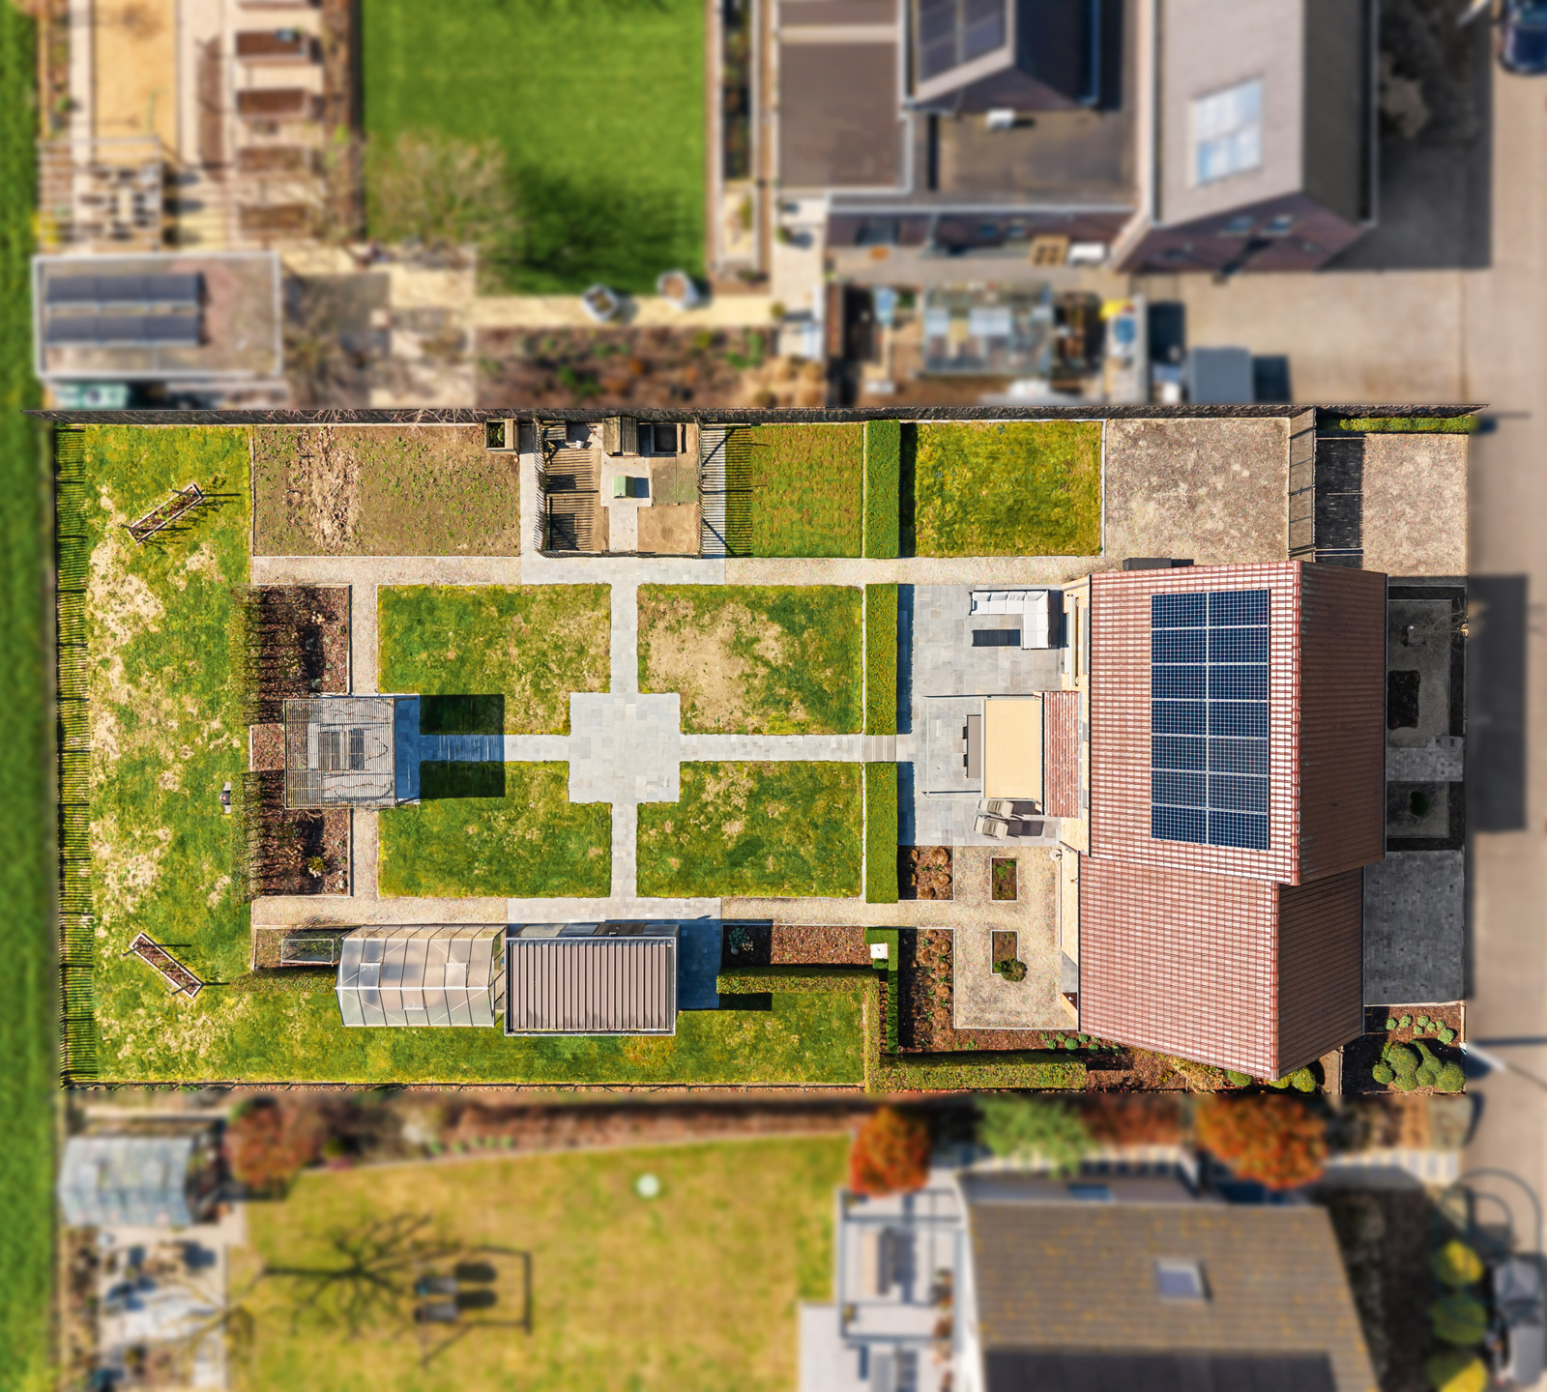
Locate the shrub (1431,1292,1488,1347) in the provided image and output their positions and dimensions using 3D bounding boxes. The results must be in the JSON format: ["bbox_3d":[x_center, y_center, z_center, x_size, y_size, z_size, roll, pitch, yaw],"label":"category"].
[{"bbox_3d":[22.690,20.630,40.800,1.600,1.400,1.600,0,90,0],"label":"shrub"}]

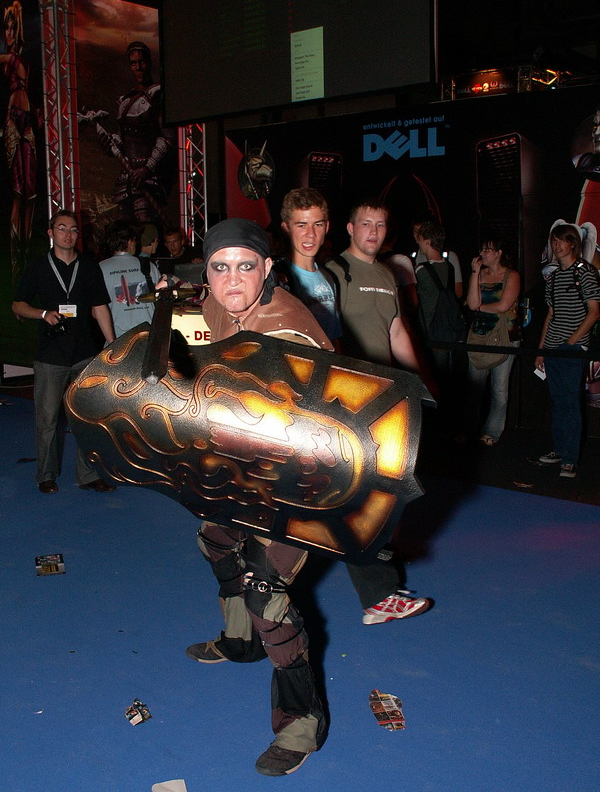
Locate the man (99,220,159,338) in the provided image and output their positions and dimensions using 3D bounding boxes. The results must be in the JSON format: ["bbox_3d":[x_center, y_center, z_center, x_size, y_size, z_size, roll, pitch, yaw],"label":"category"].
[{"bbox_3d":[-1.268,-0.397,6.173,0.540,1.800,0.360,2,10,11],"label":"man"}]

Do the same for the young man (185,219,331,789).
[{"bbox_3d":[-0.187,0.298,2.611,0.740,1.650,0.850,4,11,25],"label":"young man"}]

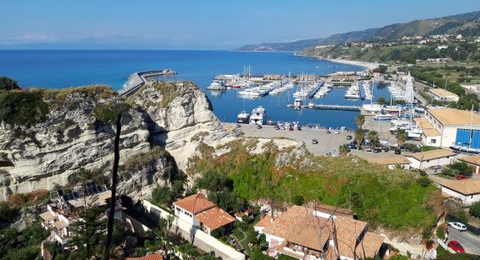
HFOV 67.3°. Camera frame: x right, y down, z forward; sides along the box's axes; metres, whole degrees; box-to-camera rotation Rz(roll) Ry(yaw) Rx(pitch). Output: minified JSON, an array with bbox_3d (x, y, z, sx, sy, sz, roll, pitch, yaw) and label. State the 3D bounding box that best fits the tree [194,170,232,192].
[{"bbox_3d":[-7.792,14.996,106.000,10.800,6.800,9.000,0,13,0],"label":"tree"}]

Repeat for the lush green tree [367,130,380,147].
[{"bbox_3d":[76.115,5.625,205.326,6.300,9.000,6.300,0,13,0],"label":"lush green tree"}]

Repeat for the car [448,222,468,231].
[{"bbox_3d":[59.676,26.302,98.475,1.780,1.500,4.250,-8,15,-32],"label":"car"}]

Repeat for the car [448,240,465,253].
[{"bbox_3d":[58.936,31.751,98.000,1.680,1.450,3.900,-8,15,-31],"label":"car"}]

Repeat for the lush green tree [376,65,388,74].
[{"bbox_3d":[300.956,-126.307,760.572,19.000,17.000,18.000,0,13,0],"label":"lush green tree"}]

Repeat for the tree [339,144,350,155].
[{"bbox_3d":[56.263,10.238,193.919,5.800,5.000,5.800,0,13,0],"label":"tree"}]

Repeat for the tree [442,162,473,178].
[{"bbox_3d":[92.154,16.215,152.492,11.500,5.500,8.000,0,13,0],"label":"tree"}]

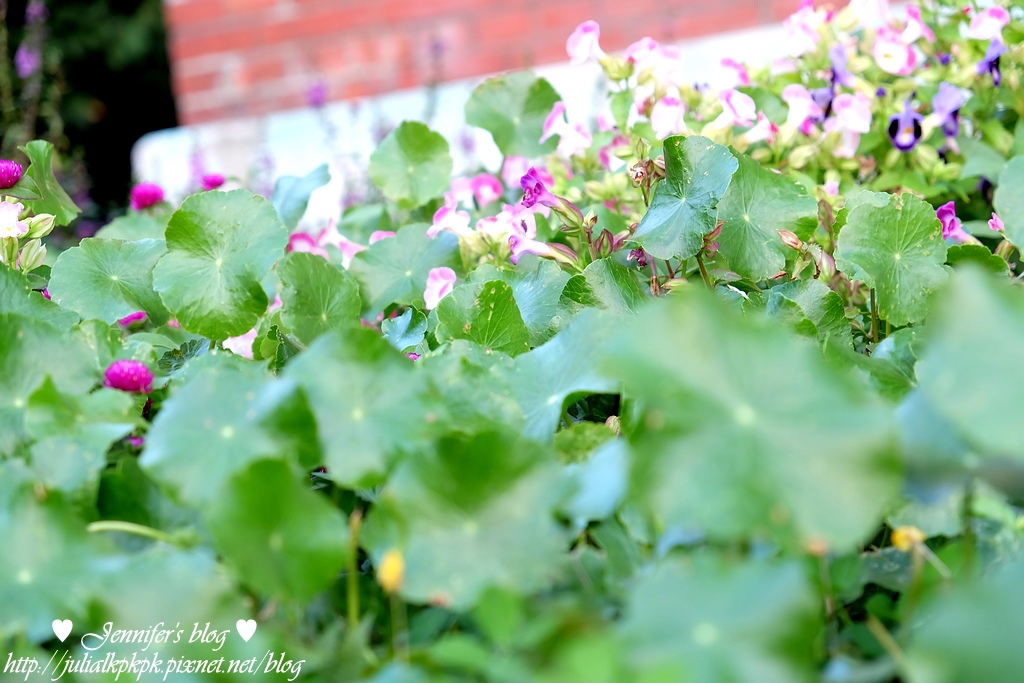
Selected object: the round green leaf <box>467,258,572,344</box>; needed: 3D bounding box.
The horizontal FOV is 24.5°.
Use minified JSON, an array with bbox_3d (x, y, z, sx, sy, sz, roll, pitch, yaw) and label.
[{"bbox_3d":[0.004,-0.022,1.400,0.062,0.055,0.024,-7,-19,4],"label":"round green leaf"}]

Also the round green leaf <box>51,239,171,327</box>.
[{"bbox_3d":[-0.244,-0.036,1.430,0.074,0.022,0.062,-3,53,1],"label":"round green leaf"}]

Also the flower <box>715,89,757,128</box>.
[{"bbox_3d":[0.156,-0.163,1.650,0.026,0.027,0.025,8,17,41],"label":"flower"}]

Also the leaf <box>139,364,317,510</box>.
[{"bbox_3d":[-0.108,0.036,0.900,0.066,0.060,0.018,-4,-27,5],"label":"leaf"}]

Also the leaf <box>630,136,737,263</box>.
[{"bbox_3d":[0.106,-0.088,1.450,0.066,0.074,0.025,1,-23,16],"label":"leaf"}]

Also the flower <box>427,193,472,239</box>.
[{"bbox_3d":[-0.036,-0.074,1.380,0.026,0.027,0.024,8,19,41],"label":"flower"}]

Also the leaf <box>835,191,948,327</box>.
[{"bbox_3d":[0.196,-0.043,1.220,0.057,0.066,0.016,-6,-14,-4],"label":"leaf"}]

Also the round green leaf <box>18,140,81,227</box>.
[{"bbox_3d":[-0.296,-0.101,1.510,0.042,0.054,0.030,6,-17,34],"label":"round green leaf"}]

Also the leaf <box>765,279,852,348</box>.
[{"bbox_3d":[0.144,-0.013,1.150,0.046,0.022,0.042,-9,55,-18],"label":"leaf"}]

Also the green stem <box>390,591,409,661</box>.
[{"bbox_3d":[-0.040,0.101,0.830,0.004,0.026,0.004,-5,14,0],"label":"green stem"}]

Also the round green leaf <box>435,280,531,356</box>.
[{"bbox_3d":[-0.015,-0.010,1.260,0.052,0.054,0.022,-5,-24,-2],"label":"round green leaf"}]

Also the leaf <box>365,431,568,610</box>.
[{"bbox_3d":[-0.017,0.068,0.890,0.074,0.070,0.024,-4,-30,0],"label":"leaf"}]

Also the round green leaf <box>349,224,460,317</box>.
[{"bbox_3d":[-0.072,-0.048,1.580,0.073,0.064,0.022,-3,-30,1],"label":"round green leaf"}]

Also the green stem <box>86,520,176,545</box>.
[{"bbox_3d":[-0.187,0.094,1.160,0.045,0.010,0.008,12,0,-6],"label":"green stem"}]

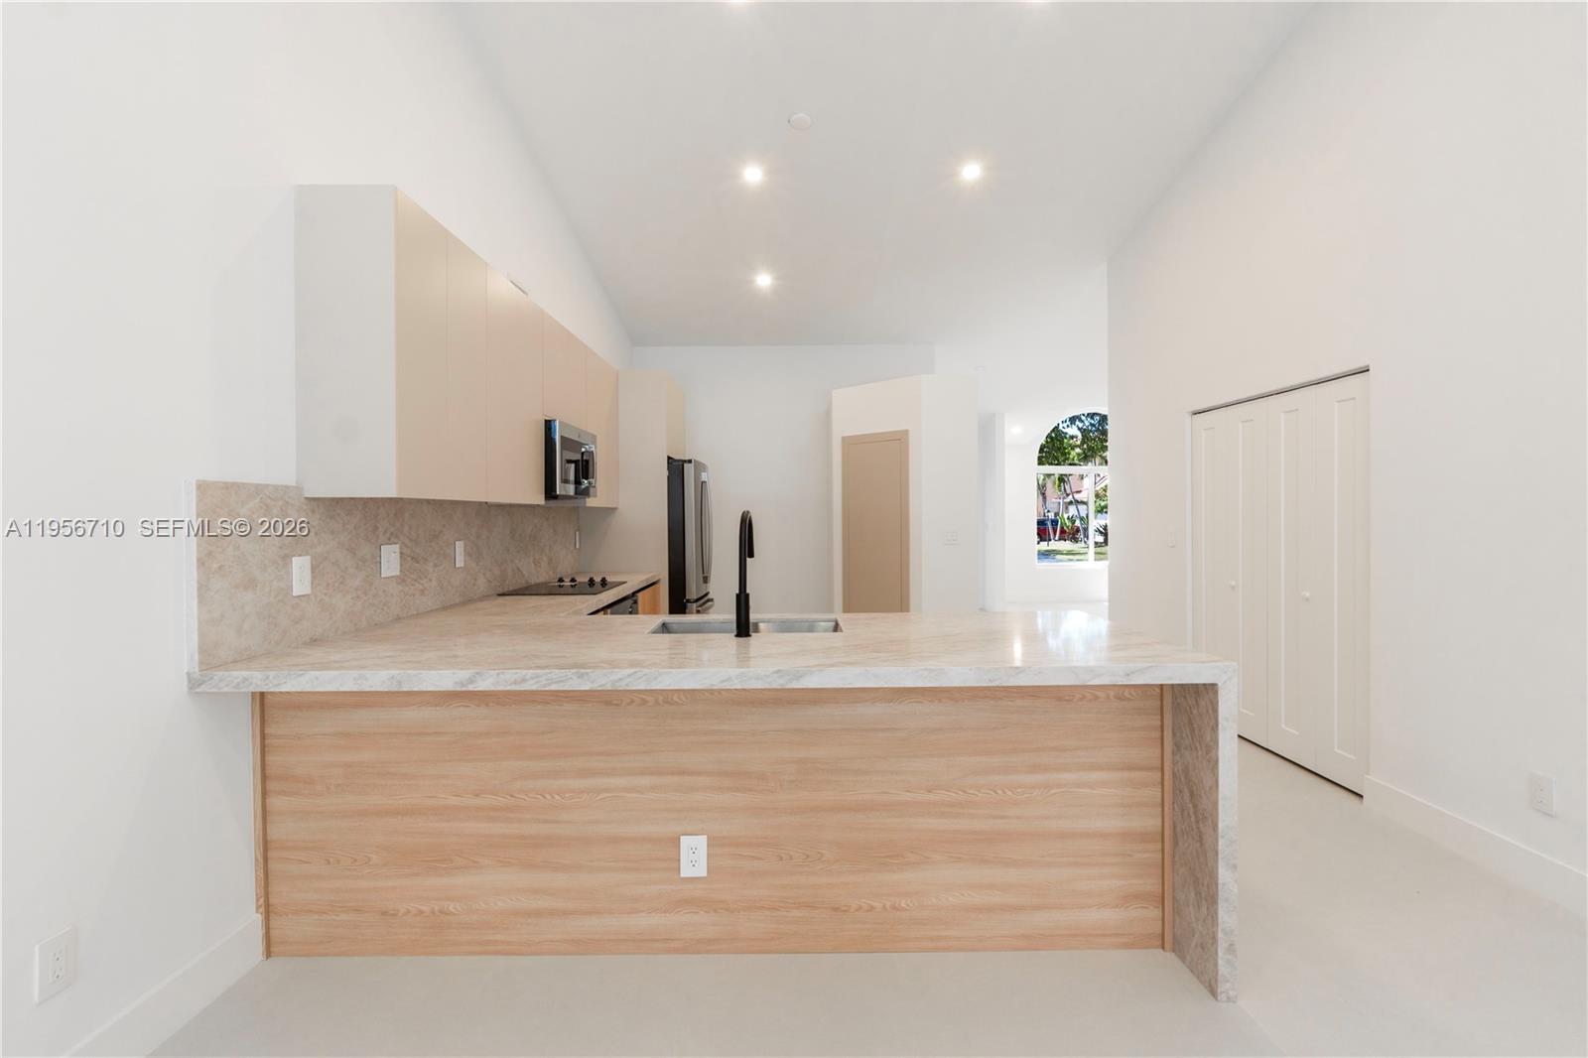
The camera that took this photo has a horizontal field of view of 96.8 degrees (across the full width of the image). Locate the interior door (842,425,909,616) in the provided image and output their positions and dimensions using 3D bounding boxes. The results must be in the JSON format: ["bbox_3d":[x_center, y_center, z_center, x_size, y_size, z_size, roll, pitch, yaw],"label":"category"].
[{"bbox_3d":[0.681,0.204,5.995,0.040,2.010,0.725,-1,1,-44],"label":"interior door"}]

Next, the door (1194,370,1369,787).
[{"bbox_3d":[2.623,0.246,3.930,0.040,1.955,1.390,0,1,0],"label":"door"}]

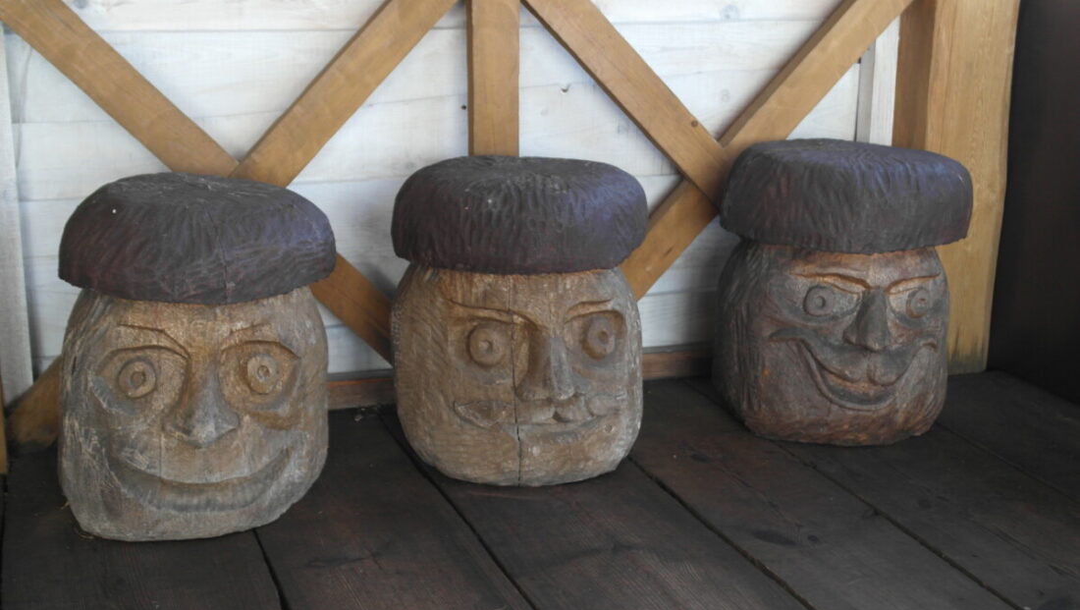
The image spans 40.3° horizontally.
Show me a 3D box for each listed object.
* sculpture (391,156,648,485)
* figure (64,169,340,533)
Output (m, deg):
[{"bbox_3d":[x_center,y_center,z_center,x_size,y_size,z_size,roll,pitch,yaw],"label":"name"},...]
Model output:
[{"bbox_3d":[-0.035,0.012,2.426,0.414,0.481,0.395,-3,15,-16],"label":"sculpture"},{"bbox_3d":[-0.512,0.060,2.186,0.395,0.490,0.378,-4,15,-17],"label":"figure"}]

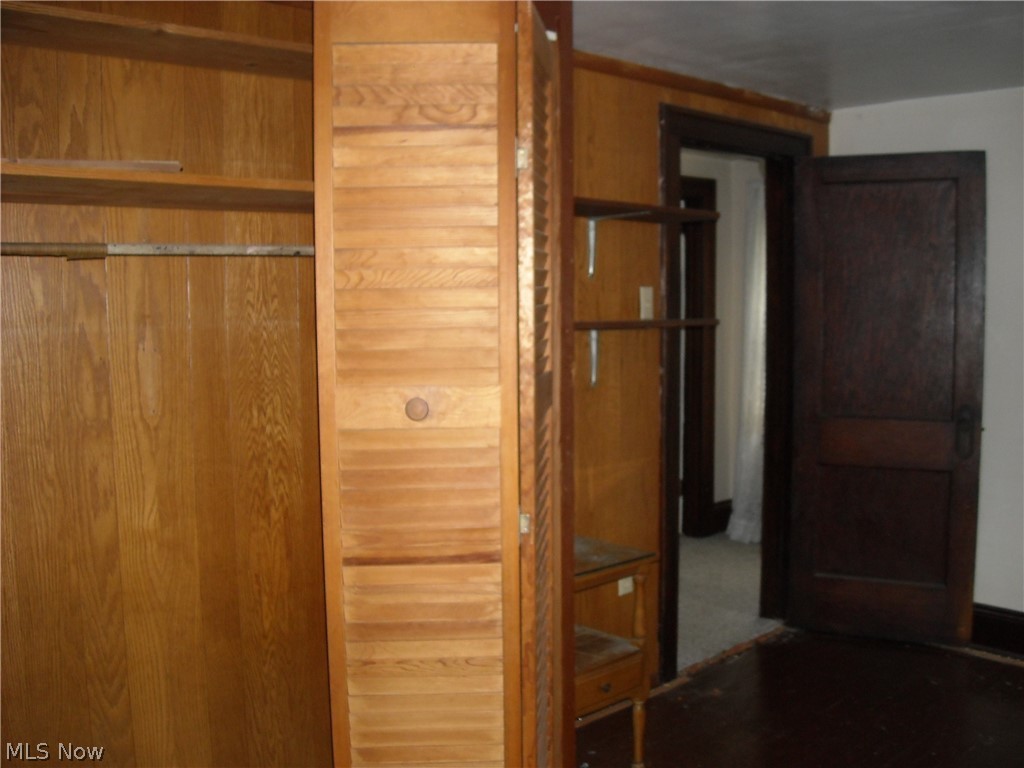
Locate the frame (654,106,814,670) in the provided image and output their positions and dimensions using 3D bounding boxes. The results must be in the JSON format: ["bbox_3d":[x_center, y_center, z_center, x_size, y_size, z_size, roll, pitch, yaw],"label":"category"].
[{"bbox_3d":[0.867,0.029,4.130,1.020,2.100,0.140,-5,6,-44],"label":"frame"}]

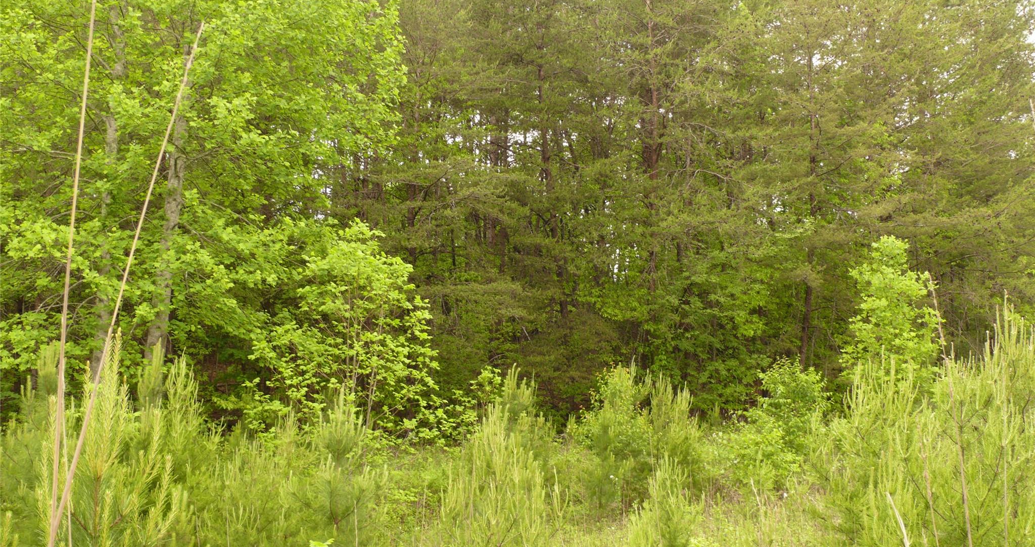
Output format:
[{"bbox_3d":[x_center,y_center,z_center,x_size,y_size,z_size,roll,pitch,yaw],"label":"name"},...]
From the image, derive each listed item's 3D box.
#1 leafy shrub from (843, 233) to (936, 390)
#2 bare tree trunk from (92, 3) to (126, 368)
[{"bbox_3d":[4.265,0.607,12.000,1.100,2.100,1.050,0,-3,0],"label":"leafy shrub"},{"bbox_3d":[-5.859,-1.200,15.000,0.430,5.400,0.360,0,-3,0],"label":"bare tree trunk"}]

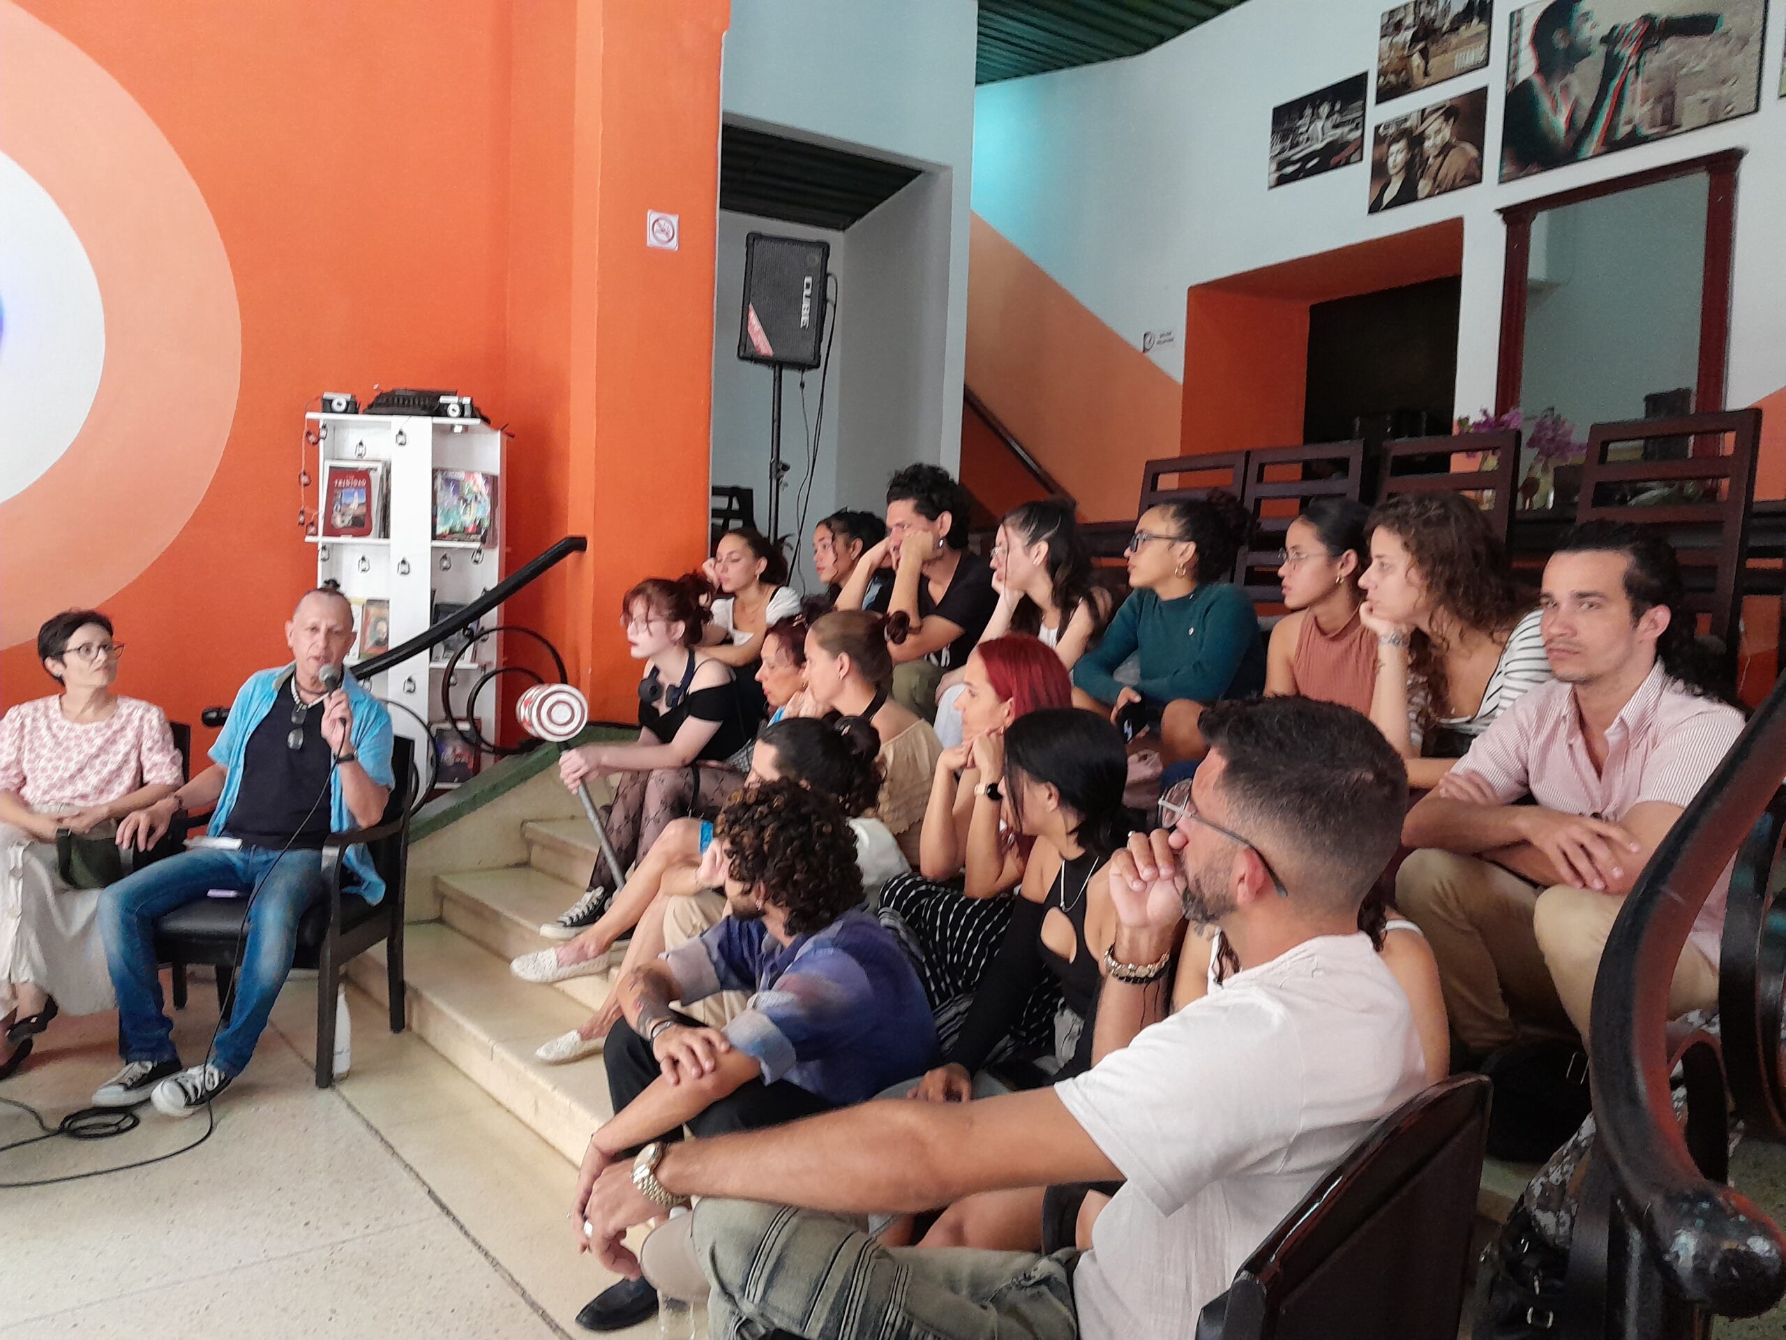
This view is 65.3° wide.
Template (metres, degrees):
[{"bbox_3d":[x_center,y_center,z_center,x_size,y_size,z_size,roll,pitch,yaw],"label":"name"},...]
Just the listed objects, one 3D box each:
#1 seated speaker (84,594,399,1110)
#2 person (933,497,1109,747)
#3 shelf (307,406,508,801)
[{"bbox_3d":[-1.735,0.430,3.804,0.620,1.300,0.730,2,3,8],"label":"seated speaker"},{"bbox_3d":[0.358,0.019,3.867,0.640,0.980,0.440,0,4,-33],"label":"person"},{"bbox_3d":[-1.916,0.003,5.434,0.720,1.965,0.270,2,3,-1],"label":"shelf"}]

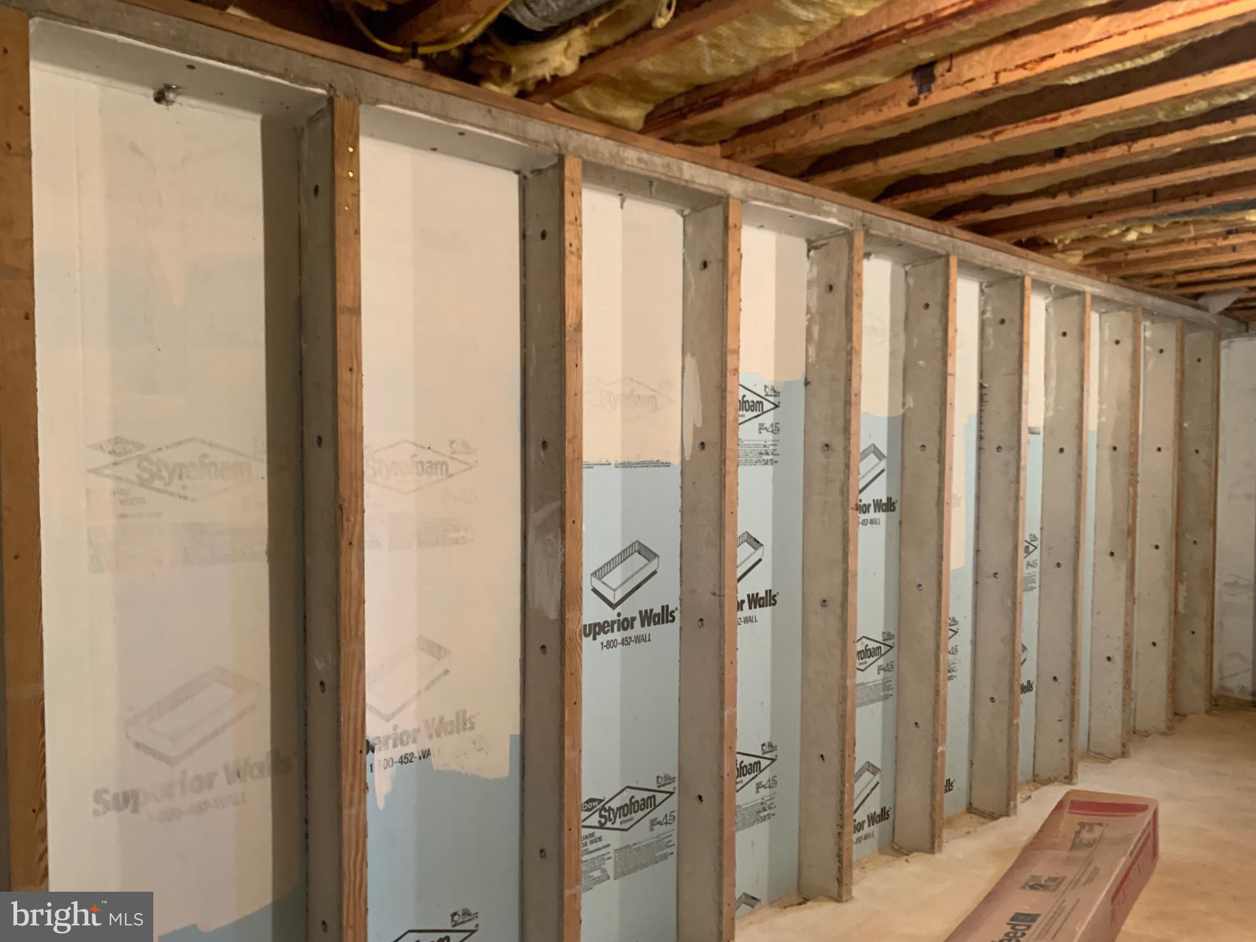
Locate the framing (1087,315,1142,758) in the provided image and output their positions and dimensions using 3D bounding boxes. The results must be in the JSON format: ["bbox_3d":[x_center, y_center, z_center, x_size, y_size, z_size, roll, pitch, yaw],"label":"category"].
[{"bbox_3d":[2.543,0.314,4.925,0.063,2.315,0.180,-1,2,-41],"label":"framing"}]

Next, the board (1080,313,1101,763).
[{"bbox_3d":[2.234,0.337,4.816,0.550,2.320,0.060,-1,2,-41],"label":"board"}]

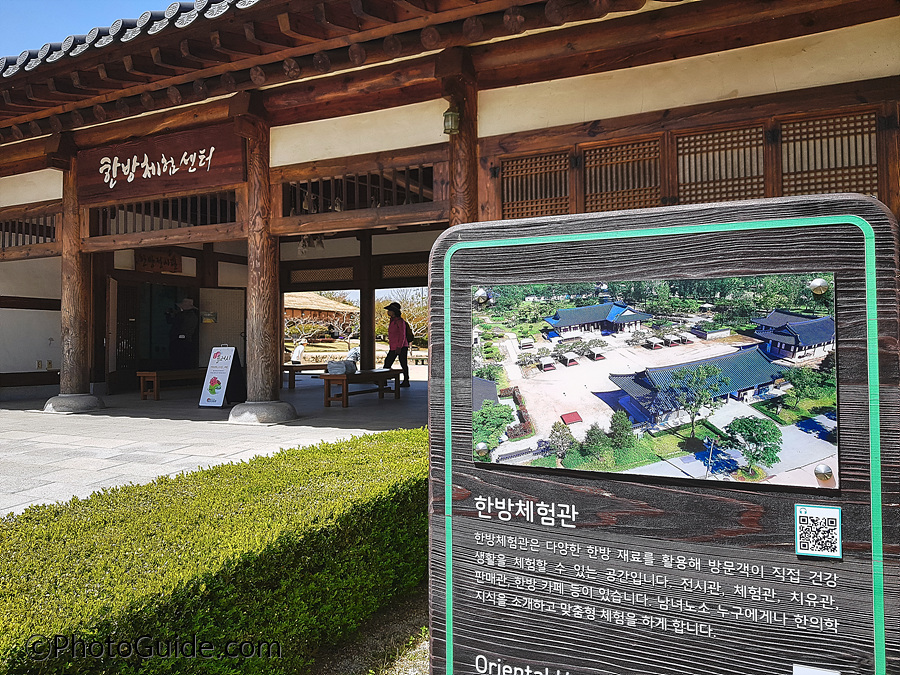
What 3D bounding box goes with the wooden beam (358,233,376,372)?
[{"bbox_3d":[-1.913,-0.735,15.527,0.265,3.460,0.265,0,-1,25],"label":"wooden beam"}]

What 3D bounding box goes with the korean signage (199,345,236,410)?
[{"bbox_3d":[-3.115,0.528,9.305,0.356,0.834,0.509,0,-1,25],"label":"korean signage"}]

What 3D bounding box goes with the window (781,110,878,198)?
[{"bbox_3d":[2.903,-1.155,5.187,0.655,1.058,0.061,0,-1,25],"label":"window"}]

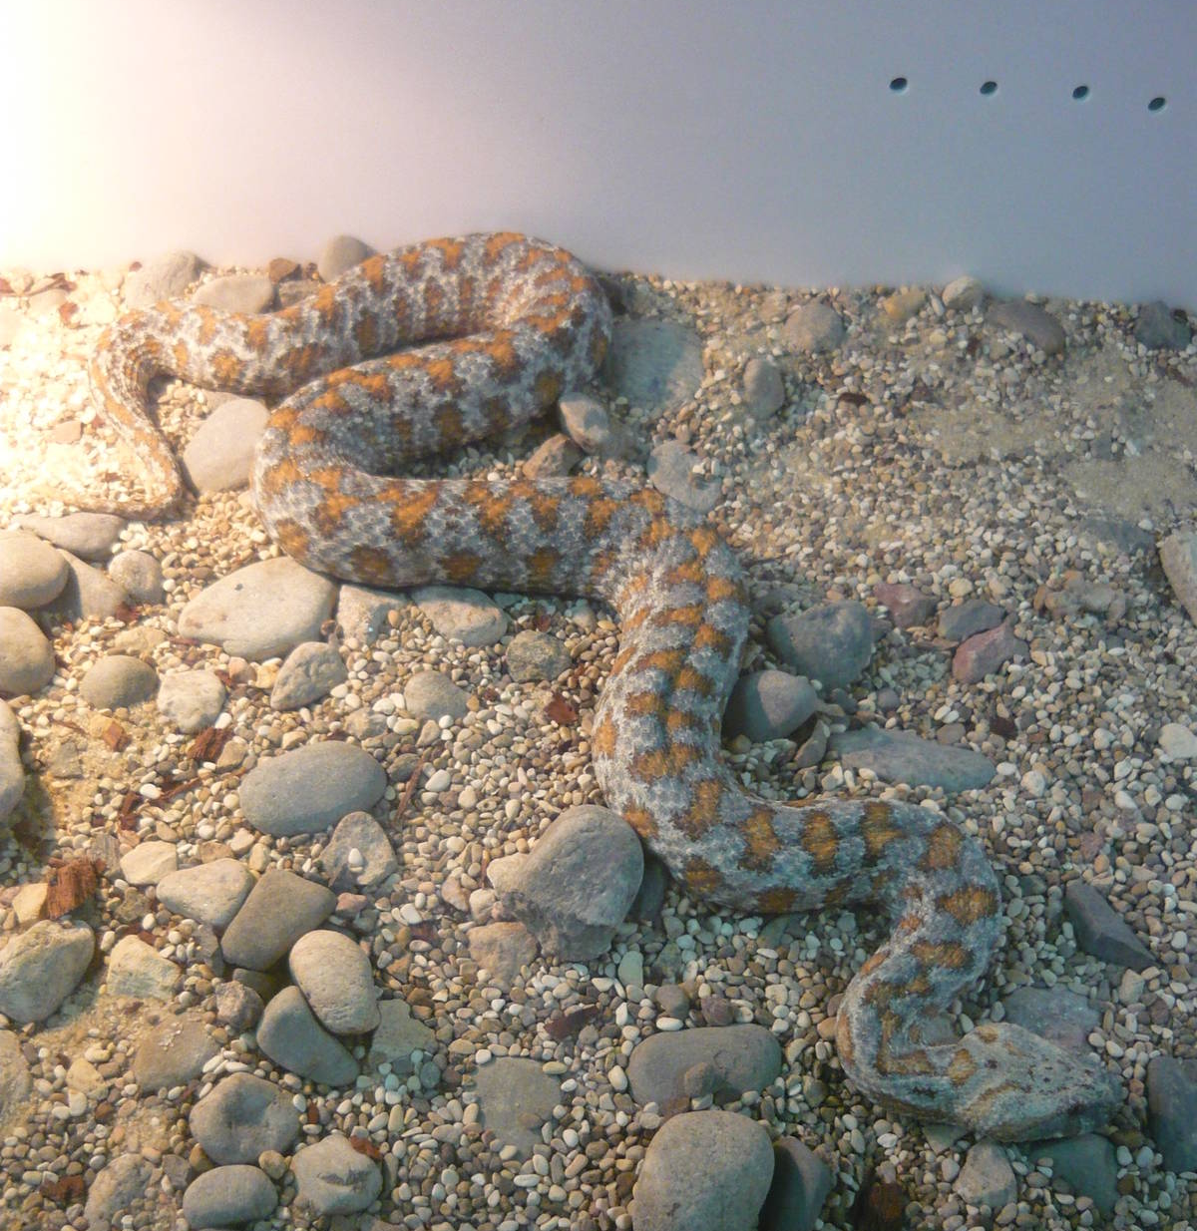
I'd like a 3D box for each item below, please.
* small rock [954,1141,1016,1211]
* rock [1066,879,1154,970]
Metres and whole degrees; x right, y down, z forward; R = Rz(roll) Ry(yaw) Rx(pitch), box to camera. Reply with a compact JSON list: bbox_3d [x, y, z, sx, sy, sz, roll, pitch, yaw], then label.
[{"bbox_3d":[0.107,0.155,0.422,0.017,0.012,0.020,5,48,3],"label":"small rock"},{"bbox_3d":[0.164,0.099,0.489,0.015,0.013,0.036,-35,60,-24],"label":"rock"}]

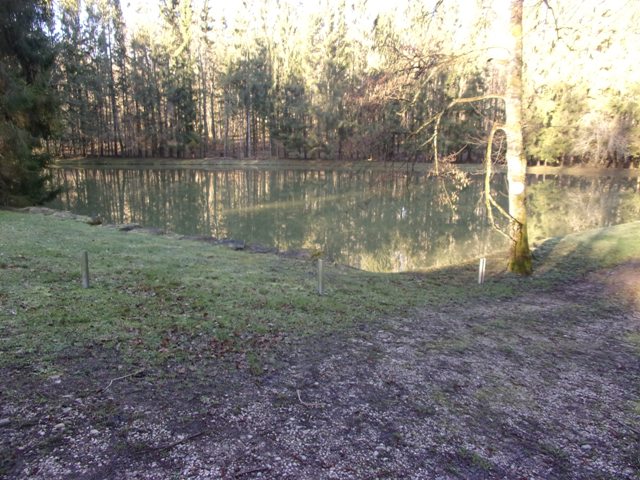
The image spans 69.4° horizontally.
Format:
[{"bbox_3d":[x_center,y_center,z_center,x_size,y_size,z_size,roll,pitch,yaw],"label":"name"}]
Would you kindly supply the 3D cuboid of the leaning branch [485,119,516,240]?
[{"bbox_3d":[2.548,-0.816,6.506,0.400,1.630,0.280,3,11,10],"label":"leaning branch"}]

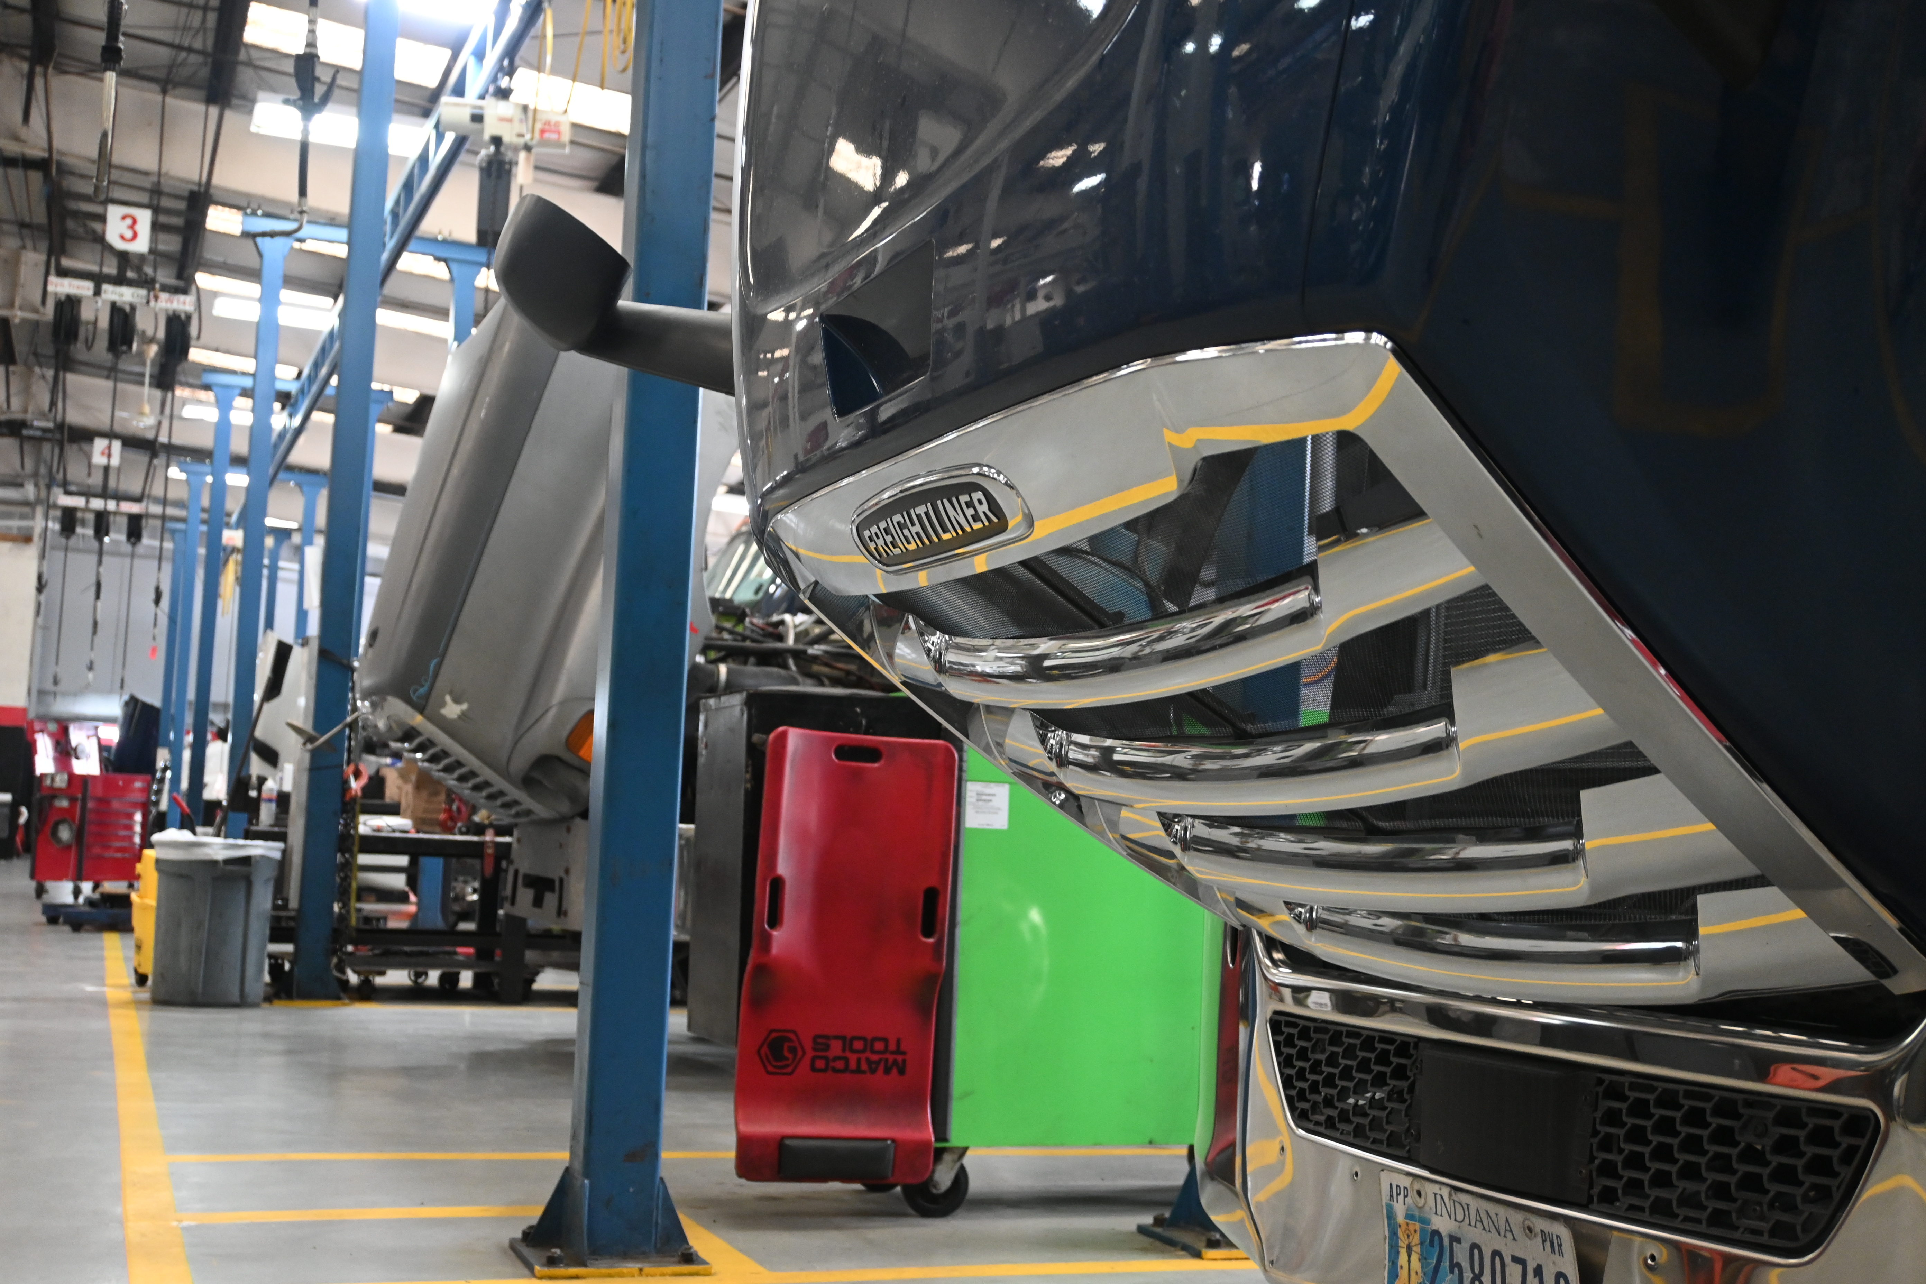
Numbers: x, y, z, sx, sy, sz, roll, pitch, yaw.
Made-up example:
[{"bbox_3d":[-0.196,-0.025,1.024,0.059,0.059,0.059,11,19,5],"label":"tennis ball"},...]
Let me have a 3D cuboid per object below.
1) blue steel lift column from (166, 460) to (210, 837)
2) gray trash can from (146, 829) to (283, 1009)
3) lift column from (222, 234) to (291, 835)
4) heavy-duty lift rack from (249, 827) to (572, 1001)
[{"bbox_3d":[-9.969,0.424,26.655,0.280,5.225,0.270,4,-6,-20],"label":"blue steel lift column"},{"bbox_3d":[-3.402,1.279,9.469,0.560,0.705,0.560,4,-6,-20],"label":"gray trash can"},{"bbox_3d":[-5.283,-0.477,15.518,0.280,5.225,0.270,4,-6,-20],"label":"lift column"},{"bbox_3d":[-2.746,1.351,10.343,1.601,0.785,0.714,4,-6,-20],"label":"heavy-duty lift rack"}]

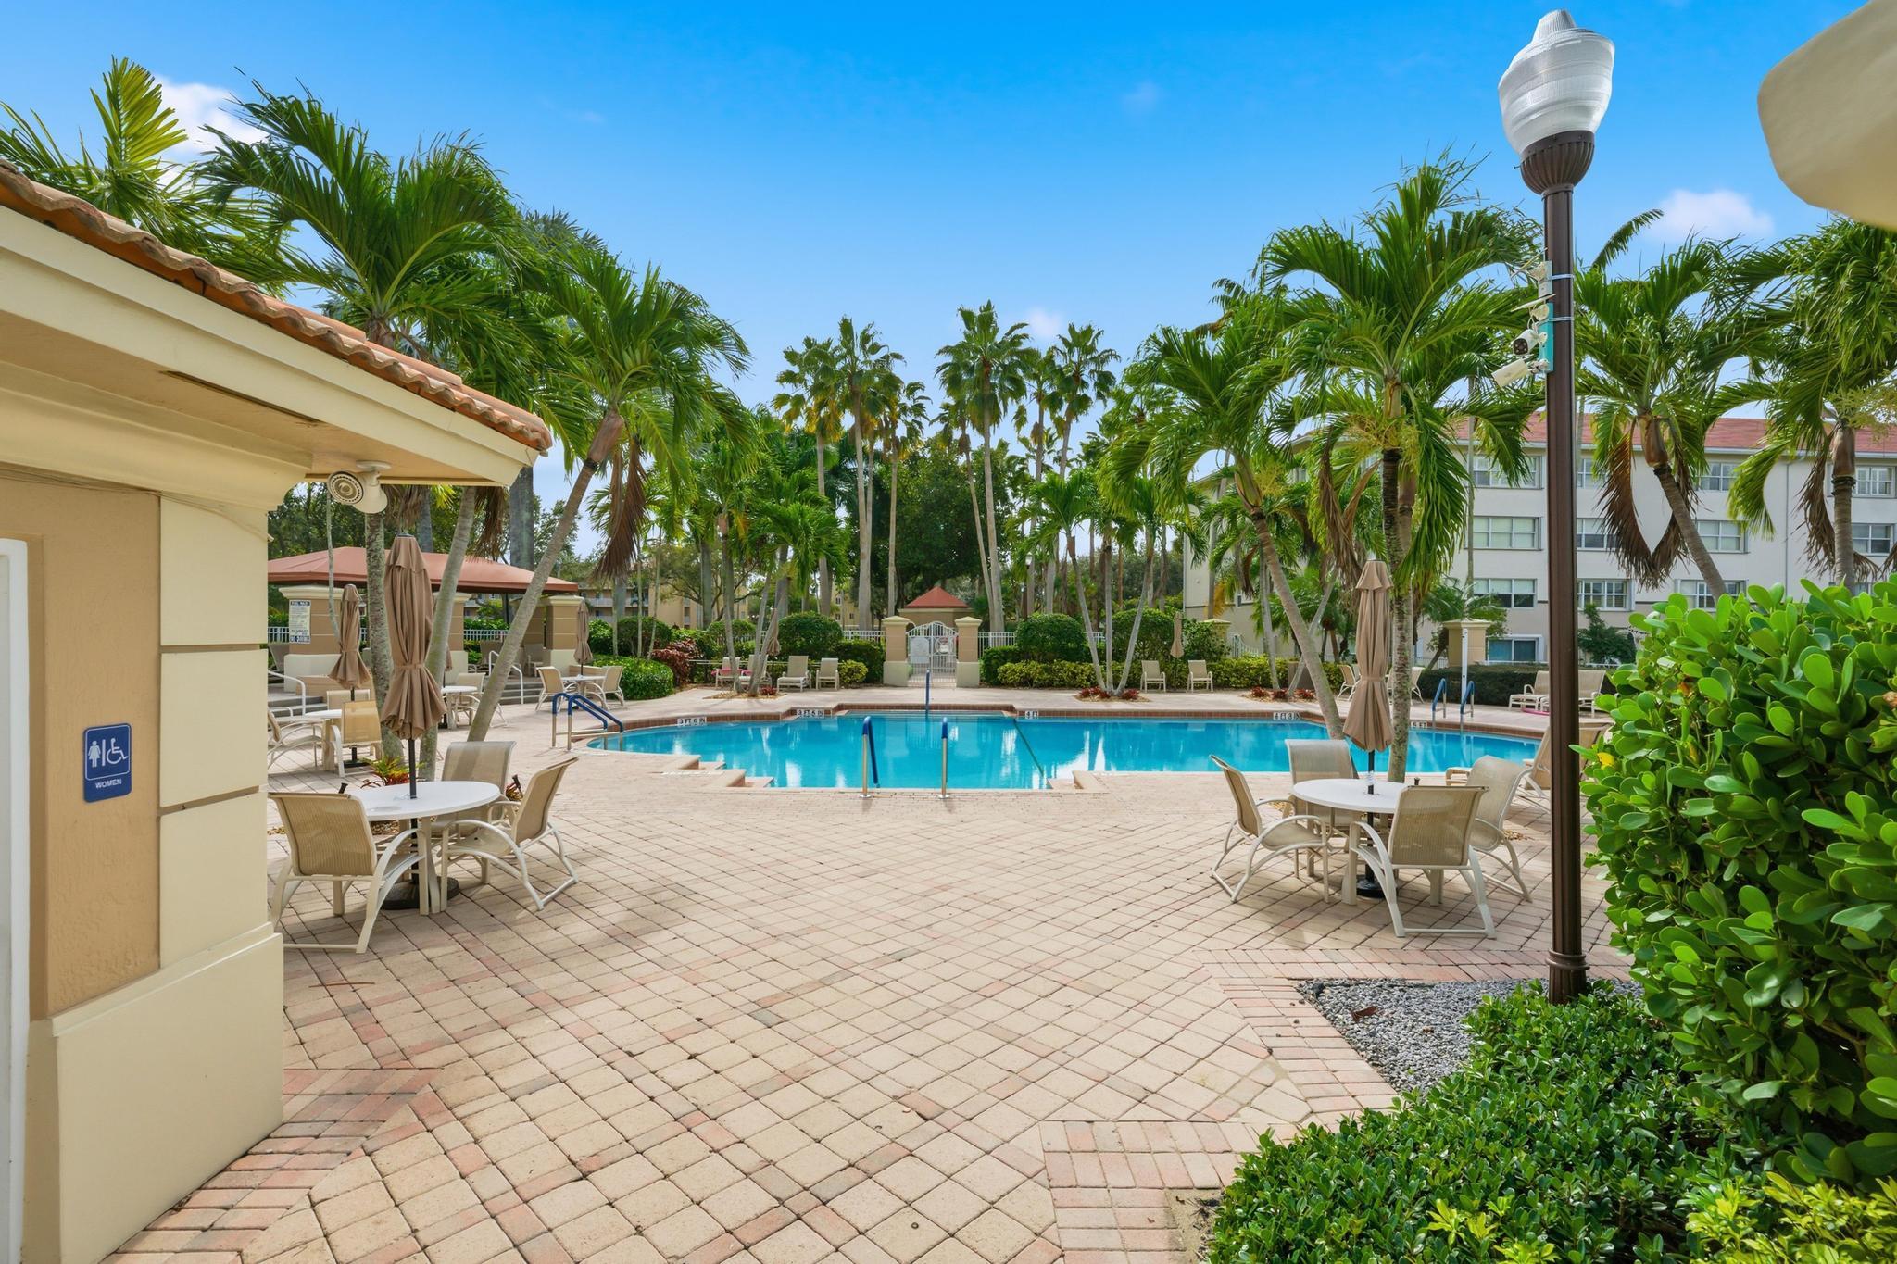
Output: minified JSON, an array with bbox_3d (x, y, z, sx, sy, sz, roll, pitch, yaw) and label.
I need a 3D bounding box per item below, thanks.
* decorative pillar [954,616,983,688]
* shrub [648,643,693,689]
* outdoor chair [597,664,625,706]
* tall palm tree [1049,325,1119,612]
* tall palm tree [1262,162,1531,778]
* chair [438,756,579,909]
[{"bbox_3d":[0.665,0.636,27.200,0.860,2.250,0.860,0,0,0],"label":"decorative pillar"},{"bbox_3d":[-8.527,1.044,25.800,1.400,1.400,1.300,0,0,0],"label":"shrub"},{"bbox_3d":[-7.870,1.300,19.500,0.690,0.950,0.640,0,0,20],"label":"outdoor chair"},{"bbox_3d":[6.050,-5.900,38.000,3.300,15.600,3.100,0,0,0],"label":"tall palm tree"},{"bbox_3d":[4.630,-1.430,8.750,2.900,6.700,2.800,0,0,0],"label":"tall palm tree"},{"bbox_3d":[-3.135,1.445,6.110,0.690,0.935,0.645,0,0,-1],"label":"chair"}]

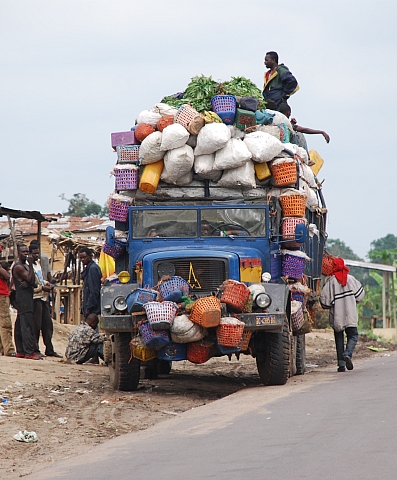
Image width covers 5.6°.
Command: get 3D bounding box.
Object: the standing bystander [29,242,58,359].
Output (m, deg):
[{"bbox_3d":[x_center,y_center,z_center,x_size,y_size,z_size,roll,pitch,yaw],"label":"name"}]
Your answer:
[{"bbox_3d":[-2.332,0.912,61.000,0.420,1.719,0.500,0,0,37],"label":"standing bystander"}]

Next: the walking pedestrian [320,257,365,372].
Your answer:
[{"bbox_3d":[2.145,1.117,60.000,0.640,1.713,0.500,0,0,4],"label":"walking pedestrian"}]

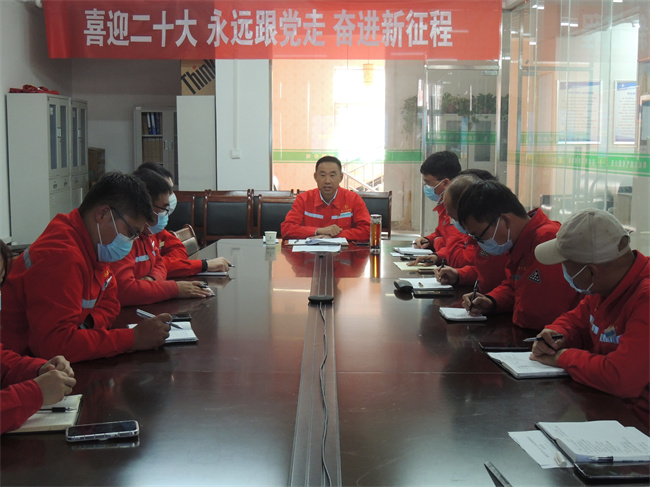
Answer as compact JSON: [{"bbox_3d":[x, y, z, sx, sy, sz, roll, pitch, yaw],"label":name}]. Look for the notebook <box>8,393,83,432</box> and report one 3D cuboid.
[{"bbox_3d":[-0.692,0.411,2.129,0.190,0.016,0.245,-1,7,-5],"label":"notebook"}]

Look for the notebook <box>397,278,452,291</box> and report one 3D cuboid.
[{"bbox_3d":[0.462,0.187,4.040,0.215,0.013,0.260,0,7,0],"label":"notebook"}]

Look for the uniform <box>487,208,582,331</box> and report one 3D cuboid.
[{"bbox_3d":[0.830,0.182,3.362,0.490,0.590,0.500,-1,7,-13],"label":"uniform"}]

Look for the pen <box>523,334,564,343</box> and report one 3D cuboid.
[{"bbox_3d":[0.686,0.298,2.771,0.137,0.011,0.011,-7,8,-12],"label":"pen"}]

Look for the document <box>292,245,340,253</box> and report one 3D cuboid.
[{"bbox_3d":[-0.049,0.030,5.401,0.295,0.006,0.260,0,7,0],"label":"document"}]

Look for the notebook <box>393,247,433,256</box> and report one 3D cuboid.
[{"bbox_3d":[0.545,0.049,5.370,0.190,0.016,0.250,1,7,7],"label":"notebook"}]

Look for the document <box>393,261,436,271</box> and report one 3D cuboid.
[{"bbox_3d":[0.498,0.122,4.744,0.210,0.008,0.280,0,6,3],"label":"document"}]

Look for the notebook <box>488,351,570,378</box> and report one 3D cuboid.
[{"bbox_3d":[0.627,0.356,2.609,0.210,0.012,0.285,-1,7,-6],"label":"notebook"}]

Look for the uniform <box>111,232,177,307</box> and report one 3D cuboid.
[{"bbox_3d":[-0.890,0.182,3.895,0.510,0.550,0.510,2,7,14],"label":"uniform"}]

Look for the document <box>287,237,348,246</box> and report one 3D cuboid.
[{"bbox_3d":[-0.050,-0.013,5.866,0.380,0.026,0.250,0,6,0],"label":"document"}]

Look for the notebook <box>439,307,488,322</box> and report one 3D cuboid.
[{"bbox_3d":[0.530,0.268,3.354,0.145,0.012,0.222,0,7,-3],"label":"notebook"}]

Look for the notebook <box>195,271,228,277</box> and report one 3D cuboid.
[{"bbox_3d":[-0.580,0.147,4.495,0.190,0.016,0.170,0,6,0],"label":"notebook"}]

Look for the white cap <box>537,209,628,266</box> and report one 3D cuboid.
[{"bbox_3d":[0.759,-0.018,2.600,0.270,0.145,0.180,-6,10,25],"label":"white cap"}]

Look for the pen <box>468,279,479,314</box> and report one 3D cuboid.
[{"bbox_3d":[0.568,0.201,3.370,0.011,0.133,0.011,16,-15,5],"label":"pen"}]

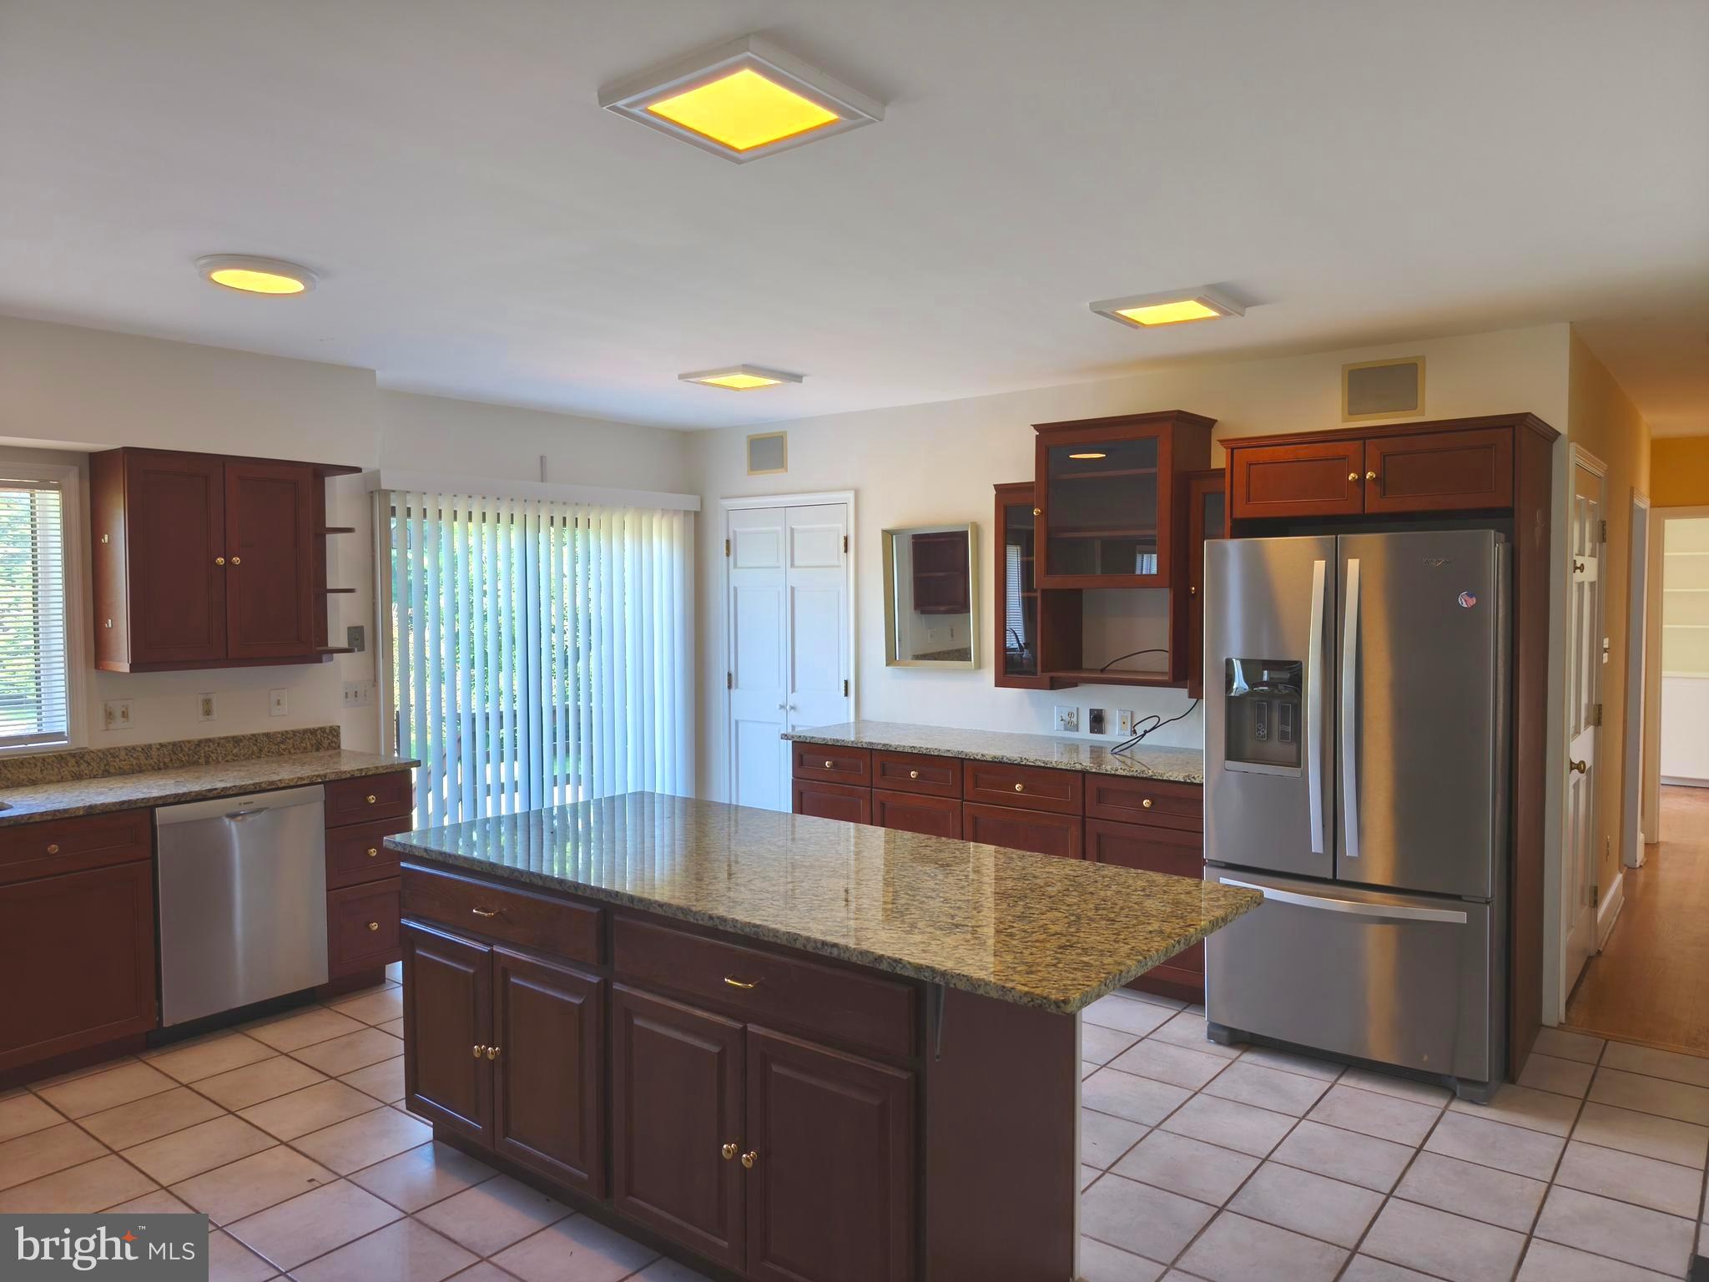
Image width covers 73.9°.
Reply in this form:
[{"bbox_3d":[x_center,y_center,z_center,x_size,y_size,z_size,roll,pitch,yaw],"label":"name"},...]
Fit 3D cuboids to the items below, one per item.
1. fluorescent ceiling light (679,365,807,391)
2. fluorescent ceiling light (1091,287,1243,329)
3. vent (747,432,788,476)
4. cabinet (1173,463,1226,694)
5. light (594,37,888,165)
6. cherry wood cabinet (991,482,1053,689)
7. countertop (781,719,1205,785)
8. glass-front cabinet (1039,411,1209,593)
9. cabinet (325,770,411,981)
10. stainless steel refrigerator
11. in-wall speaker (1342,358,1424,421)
[{"bbox_3d":[-0.494,-1.172,5.080,0.374,0.033,0.374,1,2,38],"label":"fluorescent ceiling light"},{"bbox_3d":[1.065,-1.117,3.850,0.371,0.033,0.371,1,2,38],"label":"fluorescent ceiling light"},{"bbox_3d":[-0.503,-1.071,6.483,0.305,0.236,0.026,1,2,38],"label":"vent"},{"bbox_3d":[1.507,-0.221,4.522,0.270,0.890,0.270,1,3,37],"label":"cabinet"},{"bbox_3d":[-0.209,-0.995,2.112,0.360,0.035,0.360,1,3,39],"label":"light"},{"bbox_3d":[0.813,-0.242,5.046,0.270,0.894,0.270,1,3,37],"label":"cherry wood cabinet"},{"bbox_3d":[0.659,0.467,4.964,2.060,0.035,0.655,1,3,37],"label":"countertop"},{"bbox_3d":[1.167,-0.579,4.930,0.646,0.709,0.443,1,2,38],"label":"glass-front cabinet"},{"bbox_3d":[-2.147,0.940,4.645,0.610,0.835,0.350,1,3,39],"label":"cabinet"},{"bbox_3d":[1.844,0.535,4.089,0.899,1.781,0.869,1,2,38],"label":"stainless steel refrigerator"},{"bbox_3d":[2.040,-0.967,4.383,0.298,0.225,0.030,1,3,39],"label":"in-wall speaker"}]

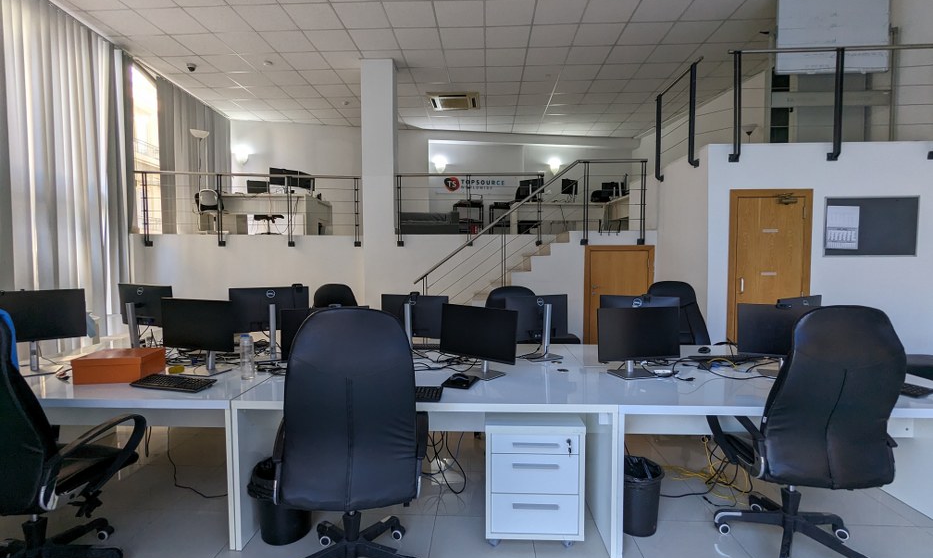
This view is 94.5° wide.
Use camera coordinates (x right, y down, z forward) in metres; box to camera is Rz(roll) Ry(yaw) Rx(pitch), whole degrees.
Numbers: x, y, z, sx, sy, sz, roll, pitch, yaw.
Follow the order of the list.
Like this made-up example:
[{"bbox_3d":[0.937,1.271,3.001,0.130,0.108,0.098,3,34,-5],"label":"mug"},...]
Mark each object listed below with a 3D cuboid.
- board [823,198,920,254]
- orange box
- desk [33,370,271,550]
[{"bbox_3d":[4.054,-0.526,4.325,0.900,0.600,0.030,0,3,3],"label":"board"},{"bbox_3d":[-1.962,0.494,2.461,0.332,0.136,0.265,0,3,-9],"label":"orange box"},{"bbox_3d":[-2.017,0.929,2.460,1.810,0.733,0.705,0,3,2],"label":"desk"}]

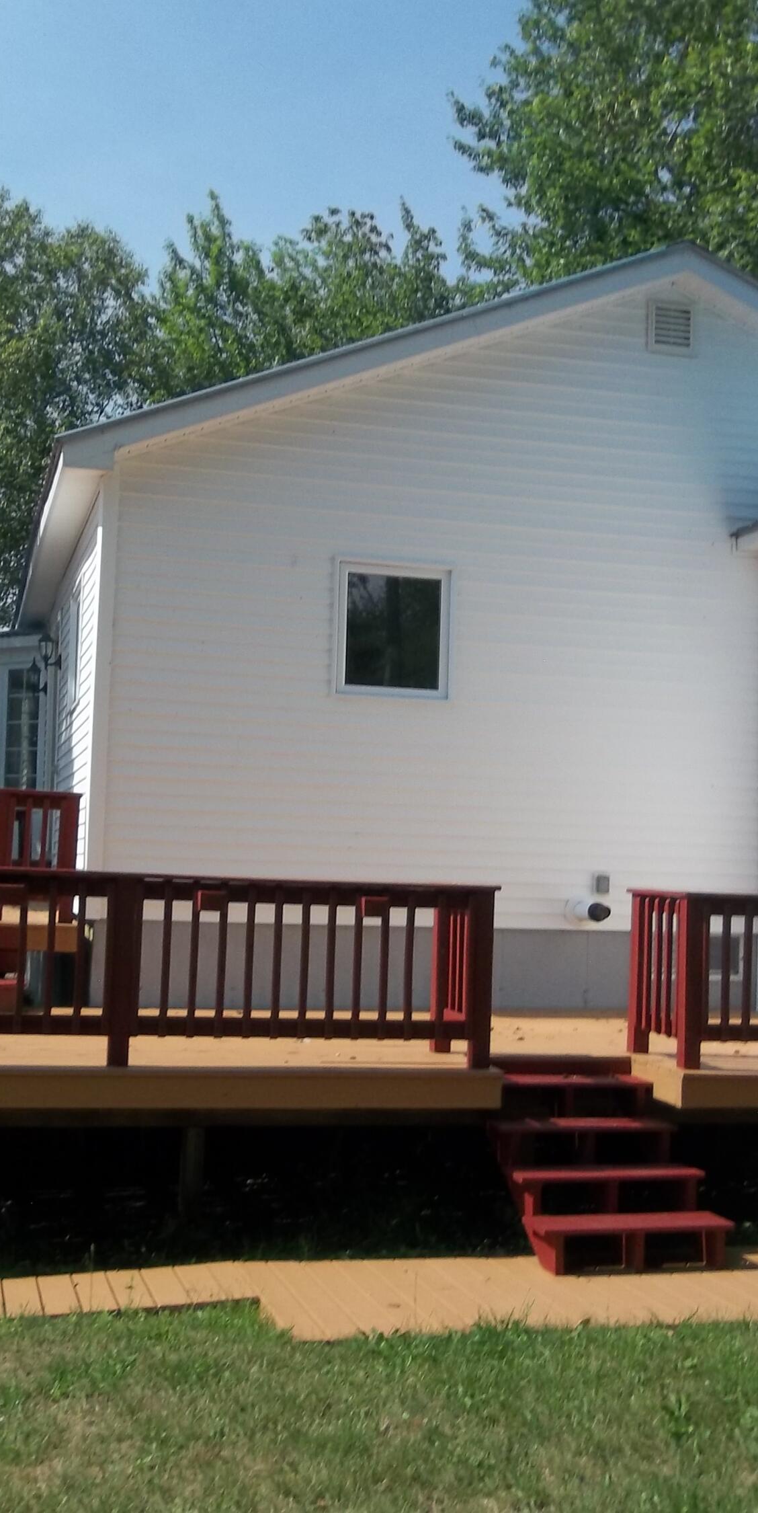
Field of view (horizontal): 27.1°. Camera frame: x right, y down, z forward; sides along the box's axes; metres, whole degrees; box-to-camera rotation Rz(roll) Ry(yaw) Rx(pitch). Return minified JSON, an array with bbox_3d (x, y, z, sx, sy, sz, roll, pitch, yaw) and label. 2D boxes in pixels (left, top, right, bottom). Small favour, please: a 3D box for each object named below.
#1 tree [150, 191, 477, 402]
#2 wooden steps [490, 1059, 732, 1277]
[{"bbox_3d":[-1.492,-3.088,27.509,6.002,13.922,6.002,3,-4,-15],"label":"tree"},{"bbox_3d":[1.066,2.044,8.012,0.980,0.850,1.280,3,-4,-15],"label":"wooden steps"}]

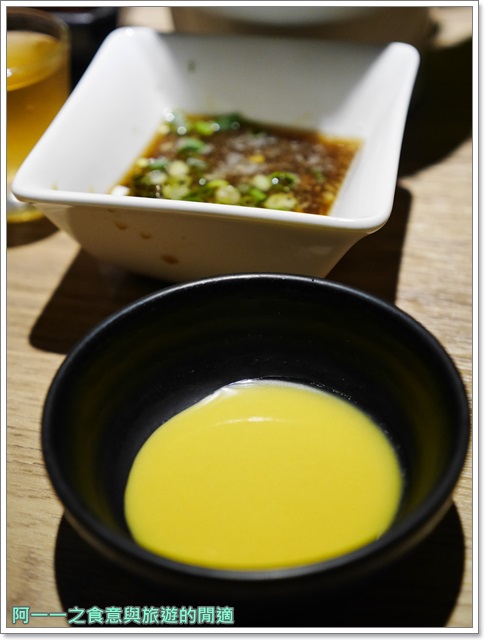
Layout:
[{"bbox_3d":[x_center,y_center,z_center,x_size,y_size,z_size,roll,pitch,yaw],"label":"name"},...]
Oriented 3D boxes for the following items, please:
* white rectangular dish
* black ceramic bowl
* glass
[{"bbox_3d":[-0.003,-0.054,0.443,0.131,0.063,0.131,6,41,9],"label":"white rectangular dish"},{"bbox_3d":[0.005,0.043,0.340,0.124,0.049,0.124,-2,41,0],"label":"black ceramic bowl"},{"bbox_3d":[-0.101,-0.085,0.475,0.065,0.073,0.065,-2,41,0],"label":"glass"}]

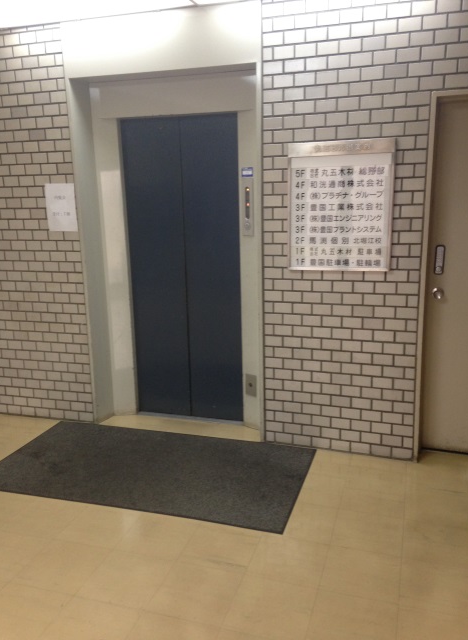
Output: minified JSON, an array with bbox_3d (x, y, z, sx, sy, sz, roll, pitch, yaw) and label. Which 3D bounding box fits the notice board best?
[{"bbox_3d":[0.572,-0.611,3.308,0.561,0.685,0.040,4,15,18],"label":"notice board"}]

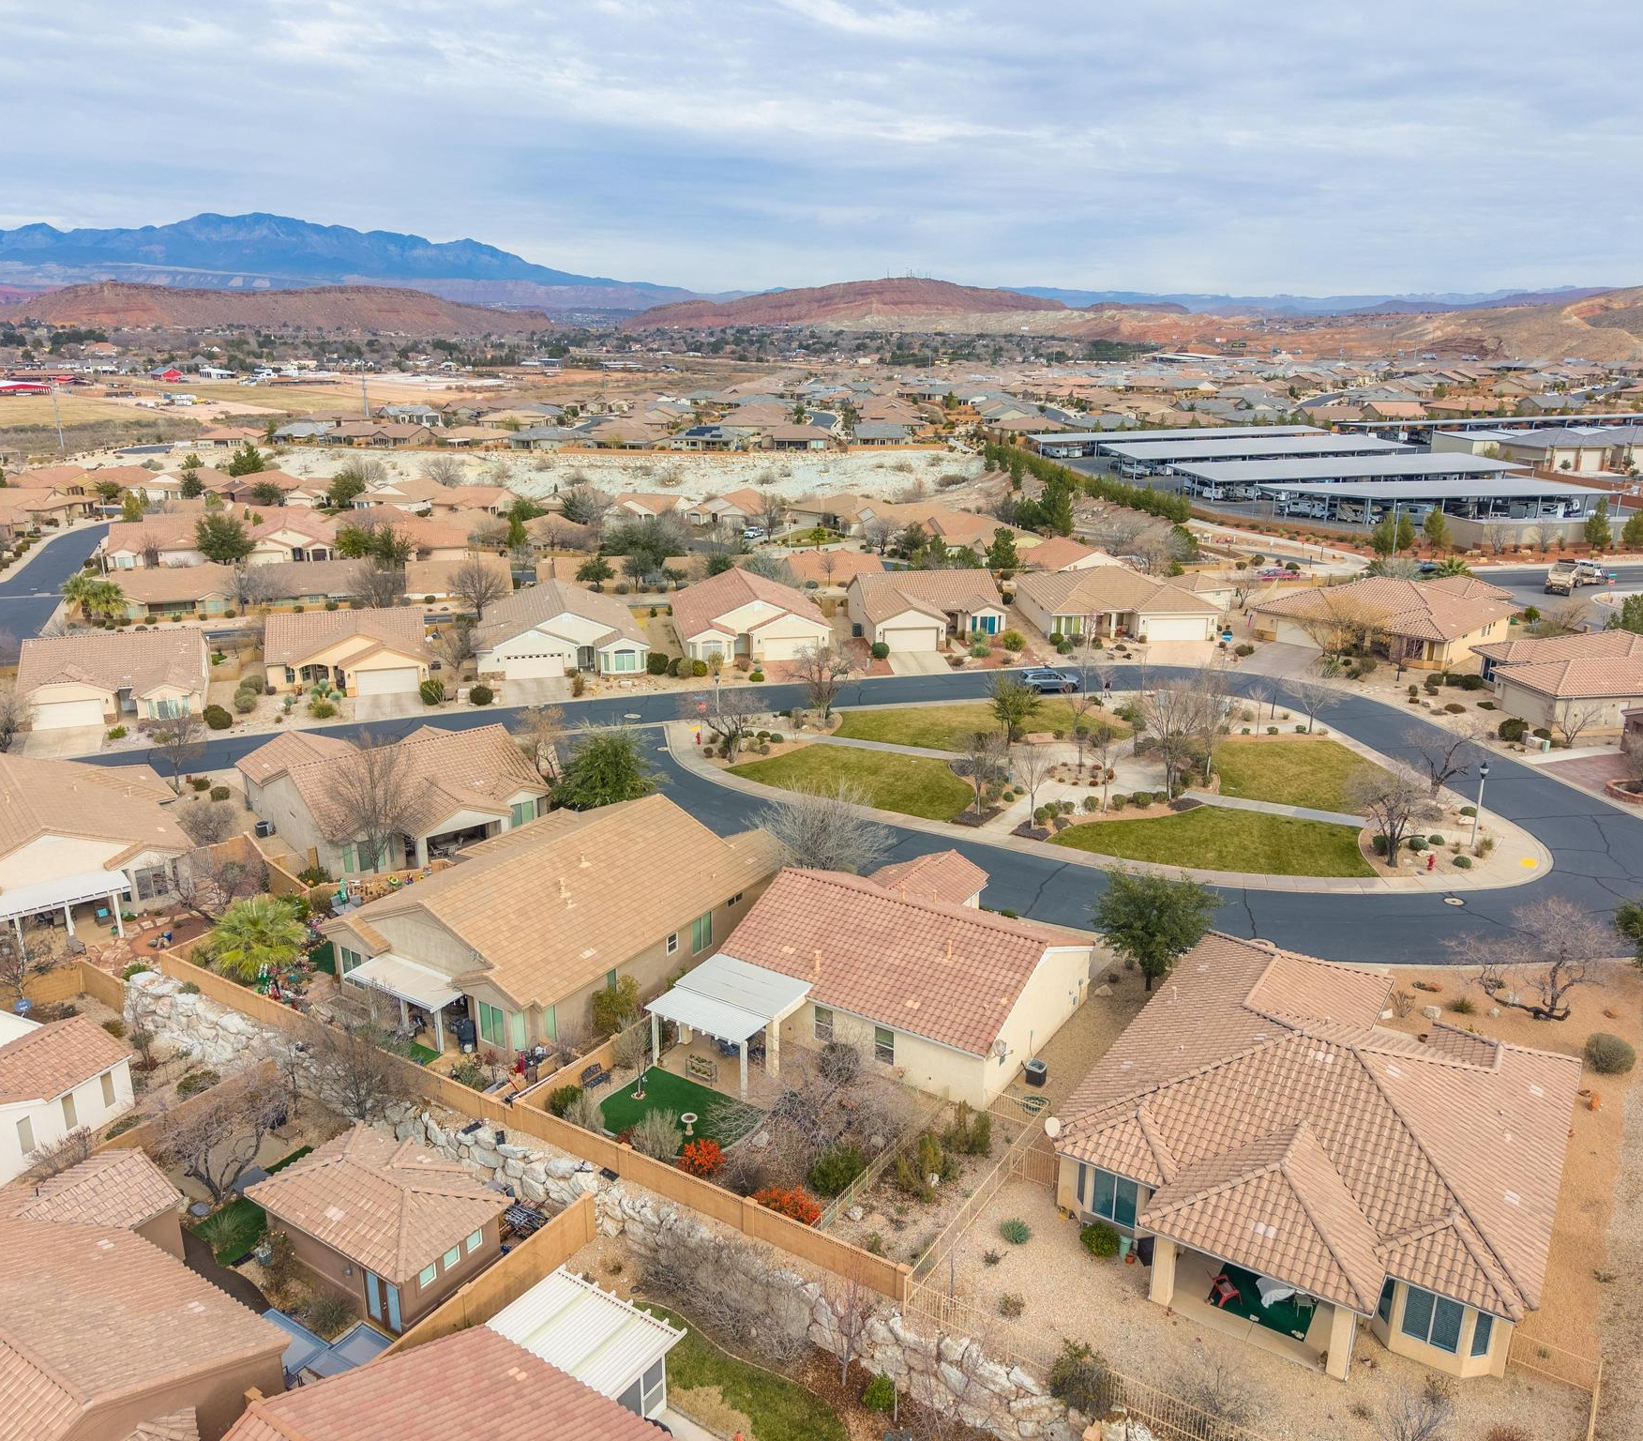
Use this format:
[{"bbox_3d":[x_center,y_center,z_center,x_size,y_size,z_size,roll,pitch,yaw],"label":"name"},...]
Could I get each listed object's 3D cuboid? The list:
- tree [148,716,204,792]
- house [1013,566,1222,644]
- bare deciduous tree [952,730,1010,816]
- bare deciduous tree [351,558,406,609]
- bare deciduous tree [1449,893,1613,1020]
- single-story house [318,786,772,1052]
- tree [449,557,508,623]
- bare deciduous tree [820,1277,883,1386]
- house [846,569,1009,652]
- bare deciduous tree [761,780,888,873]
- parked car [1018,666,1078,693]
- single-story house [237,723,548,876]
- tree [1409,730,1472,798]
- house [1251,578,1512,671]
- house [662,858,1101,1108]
[{"bbox_3d":[-40.890,2.190,84.490,3.650,5.270,3.650,0,17,0],"label":"tree"},{"bbox_3d":[29.460,-12.770,134.360,17.300,5.700,18.300,0,17,-2],"label":"house"},{"bbox_3d":[9.531,3.238,80.457,3.500,5.400,3.500,2,18,7],"label":"bare deciduous tree"},{"bbox_3d":[-46.870,-14.380,140.780,5.900,5.390,5.900,0,17,0],"label":"bare deciduous tree"},{"bbox_3d":[29.631,10.034,55.780,6.500,5.200,5.800,10,20,29],"label":"bare deciduous tree"},{"bbox_3d":[-12.568,8.278,63.623,14.100,5.550,20.800,11,21,32],"label":"single-story house"},{"bbox_3d":[-34.891,-13.120,135.519,6.151,6.388,6.151,-4,18,-14],"label":"tree"},{"bbox_3d":[0.845,17.826,38.774,1.900,3.800,1.900,1,17,2],"label":"bare deciduous tree"},{"bbox_3d":[10.508,-11.004,127.575,13.800,5.000,15.200,-3,18,-10],"label":"house"},{"bbox_3d":[0.110,6.154,67.949,6.400,6.020,6.200,0,17,0],"label":"bare deciduous tree"},{"bbox_3d":[18.589,-3.165,108.681,4.700,1.660,1.900,-3,18,-10],"label":"parked car"},{"bbox_3d":[-25.440,3.670,79.800,13.300,5.300,19.000,-14,22,-38],"label":"single-story house"},{"bbox_3d":[39.000,2.830,83.910,4.100,4.640,4.100,0,17,0],"label":"tree"},{"bbox_3d":[56.190,-11.270,130.020,24.400,5.600,18.800,-16,23,-43],"label":"house"},{"bbox_3d":[3.564,10.106,57.756,13.600,4.970,19.500,11,21,32],"label":"house"}]

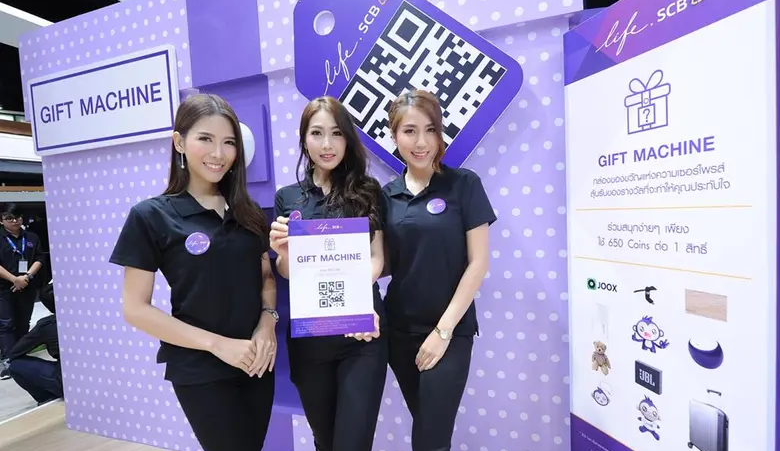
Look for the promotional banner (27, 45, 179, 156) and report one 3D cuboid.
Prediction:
[{"bbox_3d":[-1.591,-0.655,2.264,1.119,0.440,0.042,-2,3,20],"label":"promotional banner"}]

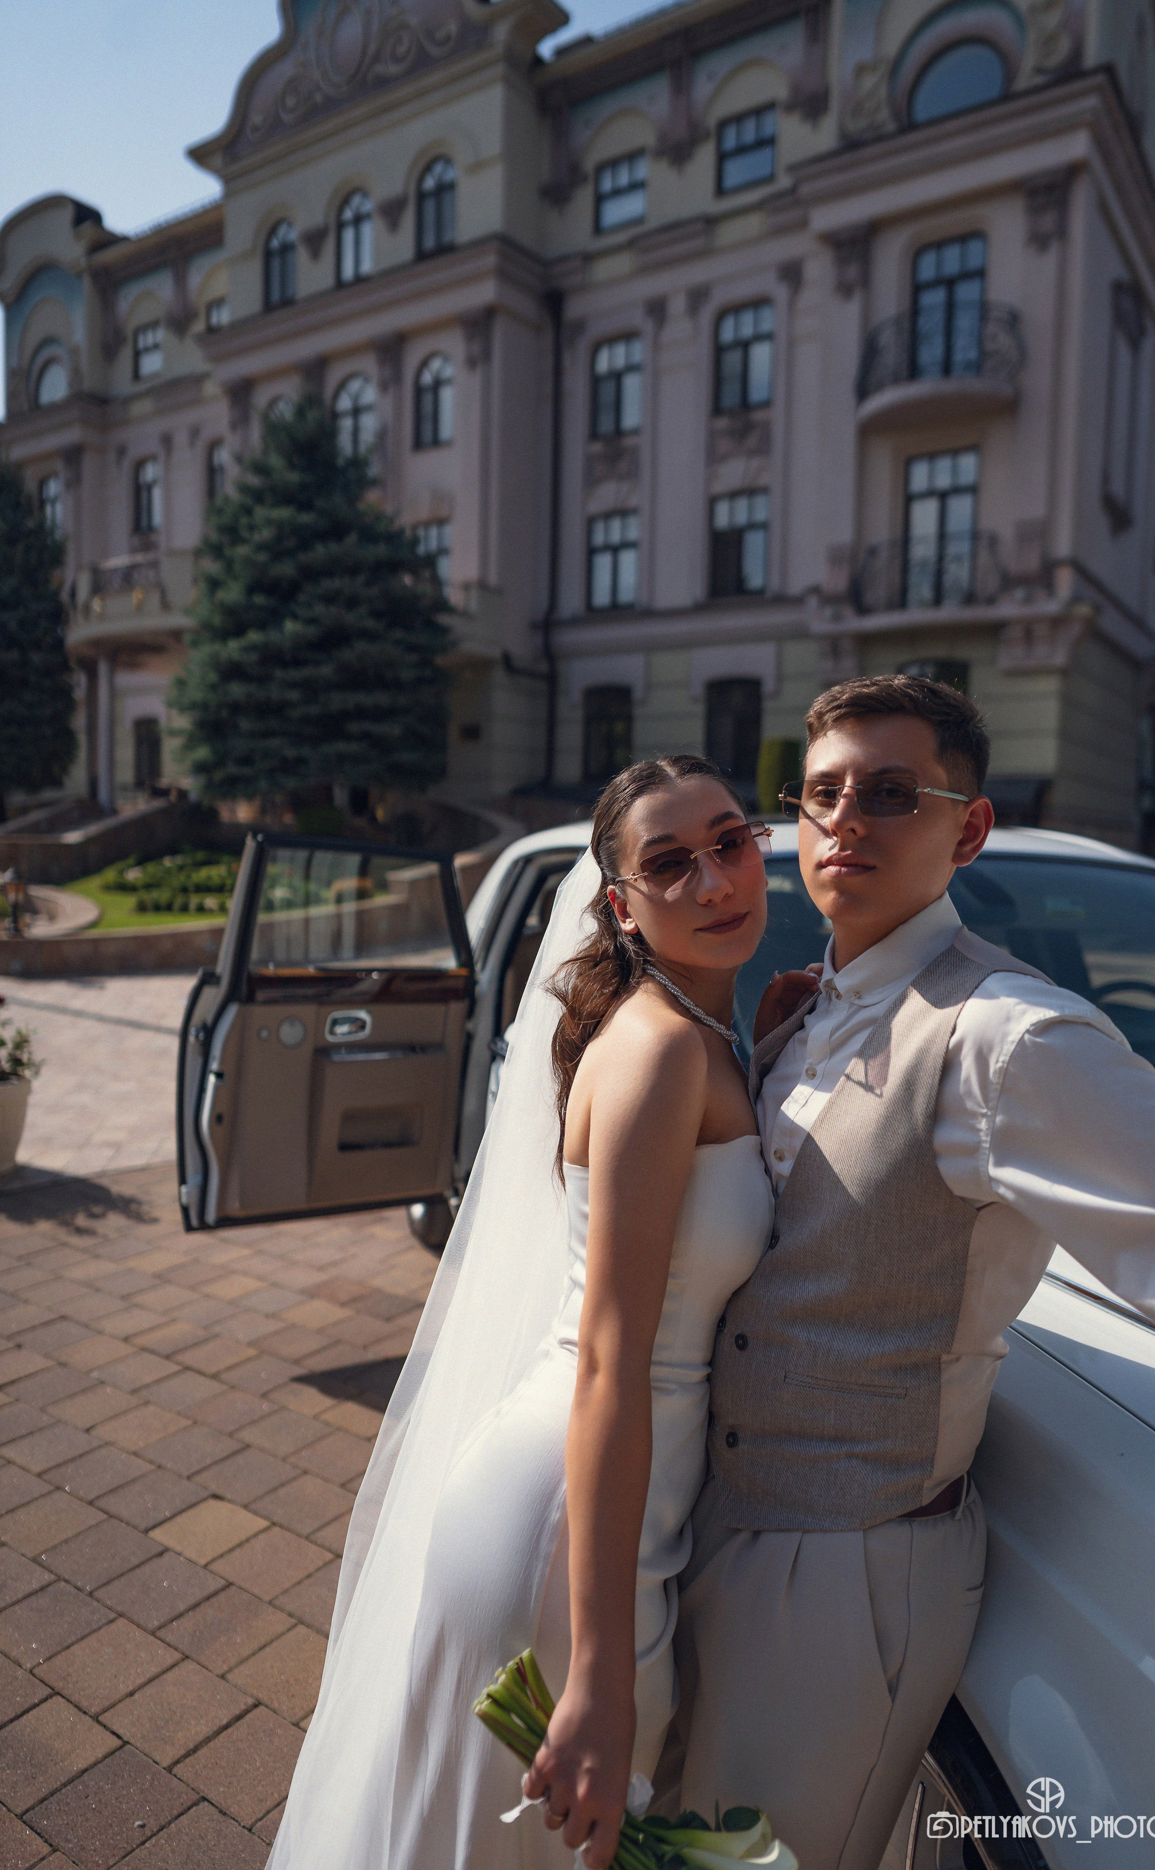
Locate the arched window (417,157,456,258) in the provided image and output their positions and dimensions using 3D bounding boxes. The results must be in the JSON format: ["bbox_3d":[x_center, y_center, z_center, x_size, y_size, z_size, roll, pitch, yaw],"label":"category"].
[{"bbox_3d":[-2.852,-14.771,25.337,1.058,1.936,0.200,3,4,34],"label":"arched window"}]

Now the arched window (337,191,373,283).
[{"bbox_3d":[-4.745,-14.883,26.612,1.078,1.936,0.200,3,4,34],"label":"arched window"}]

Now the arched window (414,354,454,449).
[{"bbox_3d":[-2.923,-10.958,25.583,1.038,1.876,0.200,3,4,34],"label":"arched window"}]

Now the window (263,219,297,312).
[{"bbox_3d":[-6.614,-14.983,27.870,1.078,1.916,0.200,3,4,34],"label":"window"}]

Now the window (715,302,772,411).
[{"bbox_3d":[3.099,-10.712,23.146,1.235,1.960,0.200,3,4,34],"label":"window"}]

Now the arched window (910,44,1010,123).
[{"bbox_3d":[6.203,-13.890,20.302,1.680,1.220,0.220,3,4,34],"label":"arched window"}]

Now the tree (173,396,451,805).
[{"bbox_3d":[-4.100,-5.100,19.300,4.300,6.500,4.300,1,3,0],"label":"tree"}]

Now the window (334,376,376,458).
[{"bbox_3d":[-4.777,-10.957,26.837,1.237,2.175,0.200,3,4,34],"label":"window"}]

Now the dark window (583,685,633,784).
[{"bbox_3d":[0.613,-4.082,25.169,1.171,1.896,0.200,3,4,34],"label":"dark window"}]

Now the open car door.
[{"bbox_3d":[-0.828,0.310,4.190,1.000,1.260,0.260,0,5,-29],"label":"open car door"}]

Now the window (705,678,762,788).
[{"bbox_3d":[2.932,-3.745,23.246,1.140,1.950,0.220,3,4,34],"label":"window"}]

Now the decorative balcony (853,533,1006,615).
[{"bbox_3d":[5.808,-5.922,20.427,2.650,1.120,0.700,3,4,34],"label":"decorative balcony"}]

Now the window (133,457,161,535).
[{"bbox_3d":[-11.134,-11.406,32.382,1.120,1.840,0.220,3,4,34],"label":"window"}]

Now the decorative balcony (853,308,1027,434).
[{"bbox_3d":[5.737,-9.178,20.036,2.800,1.500,1.200,3,4,34],"label":"decorative balcony"}]

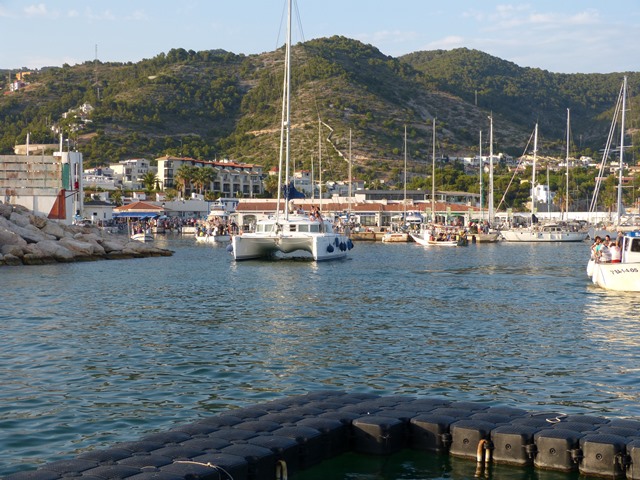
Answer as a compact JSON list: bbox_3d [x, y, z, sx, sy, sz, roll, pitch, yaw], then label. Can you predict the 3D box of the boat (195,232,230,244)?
[{"bbox_3d":[-13.889,-0.230,142.000,2.200,1.300,5.600,-1,1,-38],"label":"boat"}]

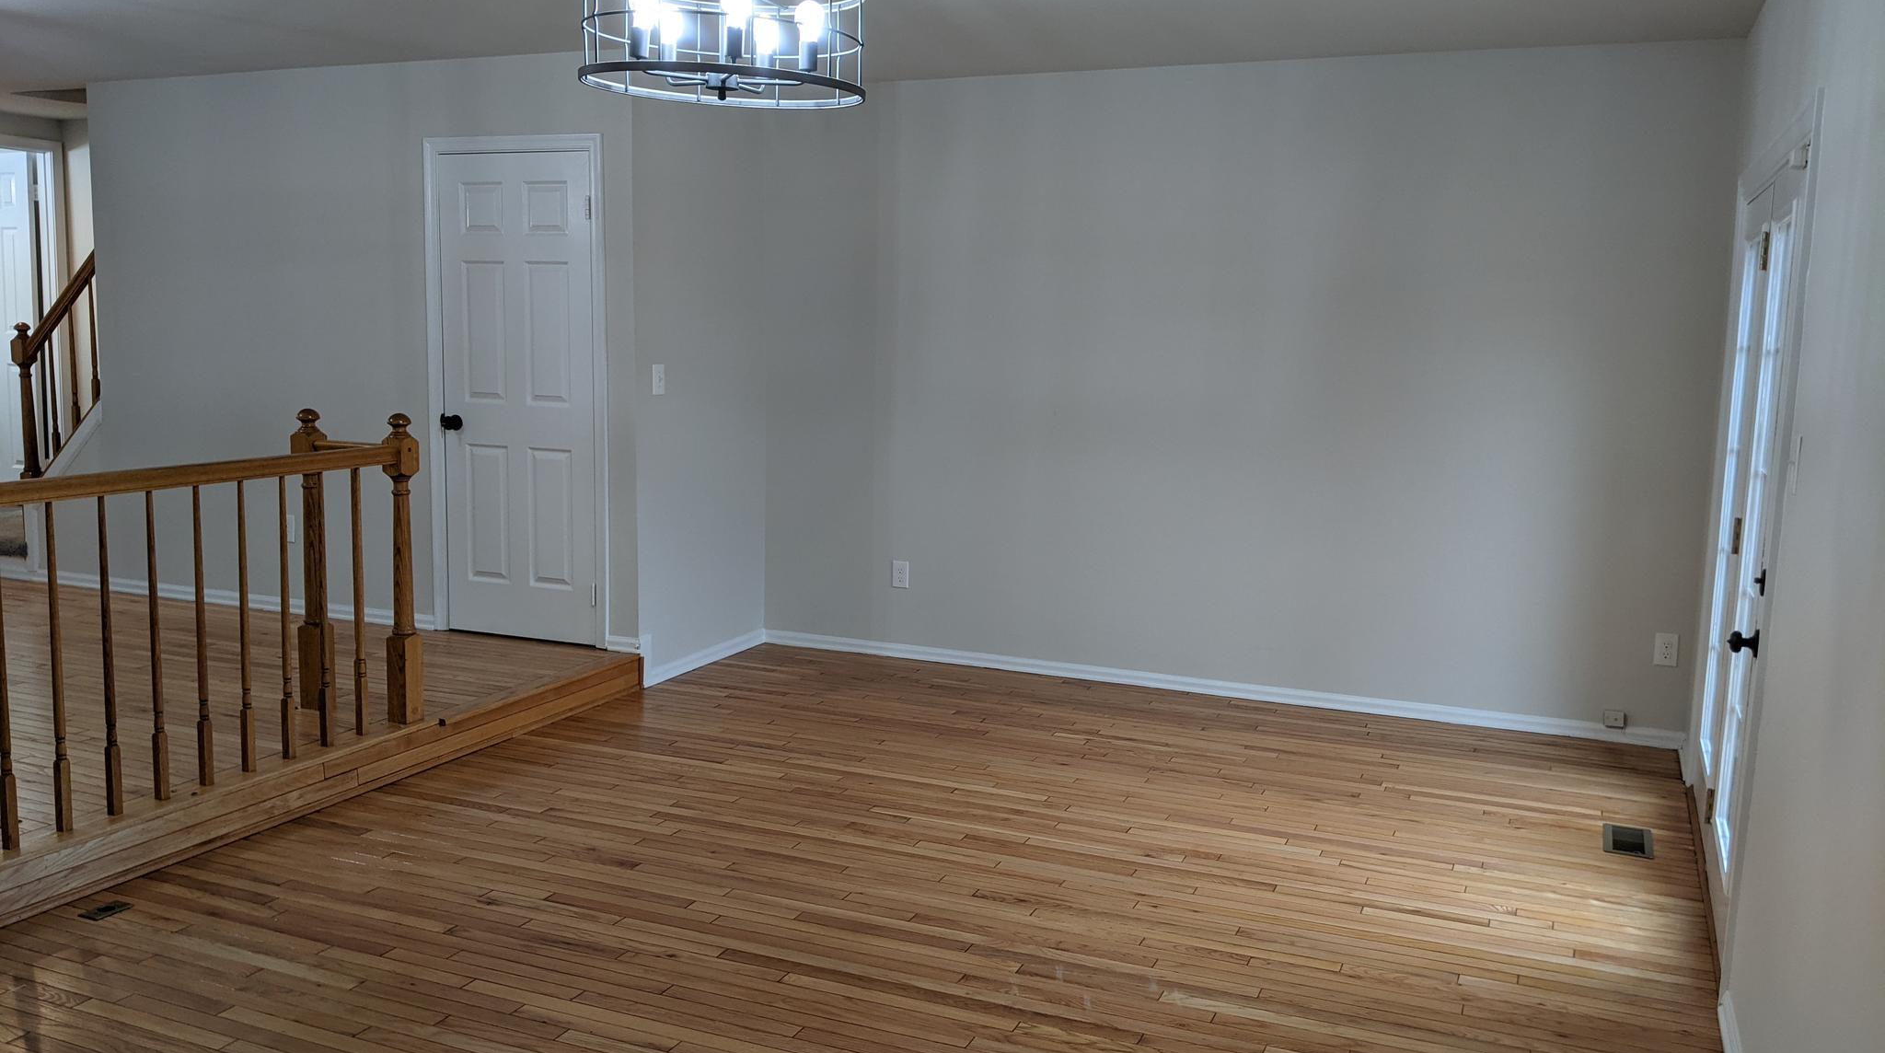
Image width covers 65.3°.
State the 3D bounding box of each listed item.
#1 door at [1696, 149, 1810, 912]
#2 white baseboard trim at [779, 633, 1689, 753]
[{"bbox_3d":[2.278,0.016,4.123,0.060,1.949,1.550,4,9,23],"label":"door"},{"bbox_3d":[0.960,0.668,6.281,3.933,0.066,0.018,4,9,23],"label":"white baseboard trim"}]

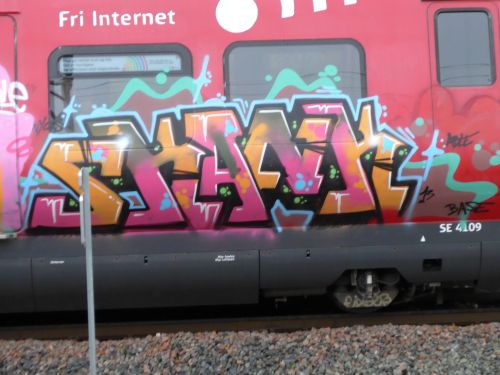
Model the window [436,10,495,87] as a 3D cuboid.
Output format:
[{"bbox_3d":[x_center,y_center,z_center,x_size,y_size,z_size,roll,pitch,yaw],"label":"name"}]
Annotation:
[{"bbox_3d":[2.271,-1.476,15.688,0.617,0.836,0.060,-2,-7,-3],"label":"window"}]

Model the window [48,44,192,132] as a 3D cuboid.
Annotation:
[{"bbox_3d":[-1.329,-0.942,15.425,1.495,1.102,0.060,-2,-7,-3],"label":"window"}]

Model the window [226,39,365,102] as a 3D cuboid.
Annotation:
[{"bbox_3d":[0.484,-0.998,15.528,1.495,1.102,0.060,-2,-7,-3],"label":"window"}]

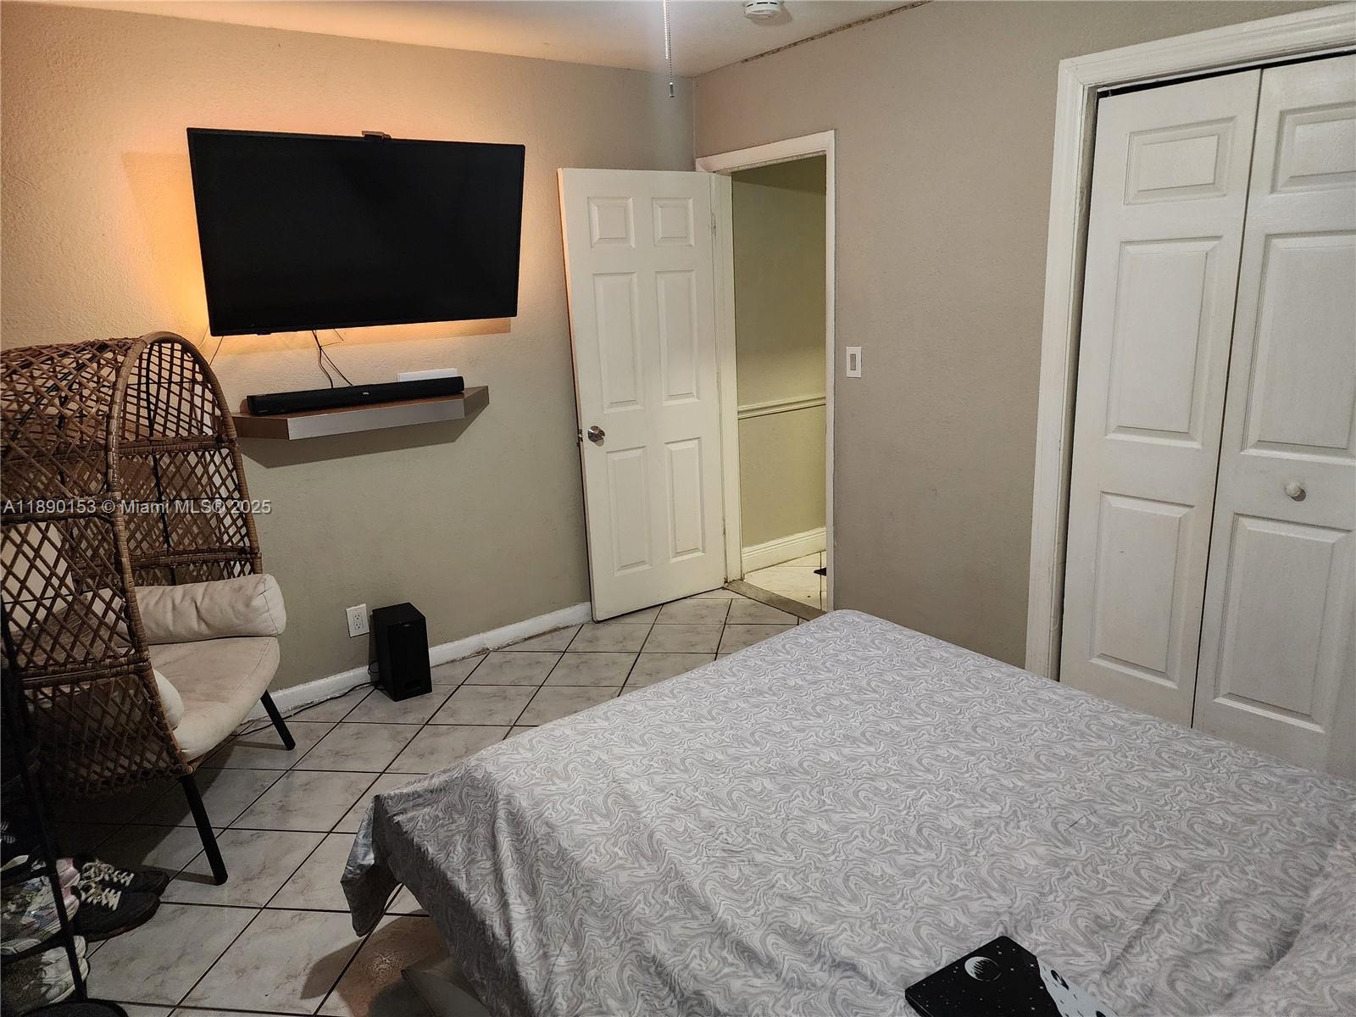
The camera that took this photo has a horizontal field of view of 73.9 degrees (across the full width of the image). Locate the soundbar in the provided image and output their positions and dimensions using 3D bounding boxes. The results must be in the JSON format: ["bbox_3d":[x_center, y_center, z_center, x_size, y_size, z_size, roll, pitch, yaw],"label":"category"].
[{"bbox_3d":[-1.202,-0.435,3.442,0.795,0.062,0.085,-13,17,-35],"label":"soundbar"}]

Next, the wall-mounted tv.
[{"bbox_3d":[-1.071,-0.966,3.171,1.115,0.645,0.060,-12,34,-34],"label":"wall-mounted tv"}]

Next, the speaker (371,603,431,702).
[{"bbox_3d":[-1.109,0.576,3.629,0.145,0.318,0.210,-11,16,-29],"label":"speaker"}]

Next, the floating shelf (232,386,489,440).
[{"bbox_3d":[-1.161,-0.357,3.425,1.055,0.077,0.205,-13,20,-35],"label":"floating shelf"}]

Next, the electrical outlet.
[{"bbox_3d":[-1.283,0.454,3.620,0.077,0.121,0.008,-13,17,-35],"label":"electrical outlet"}]

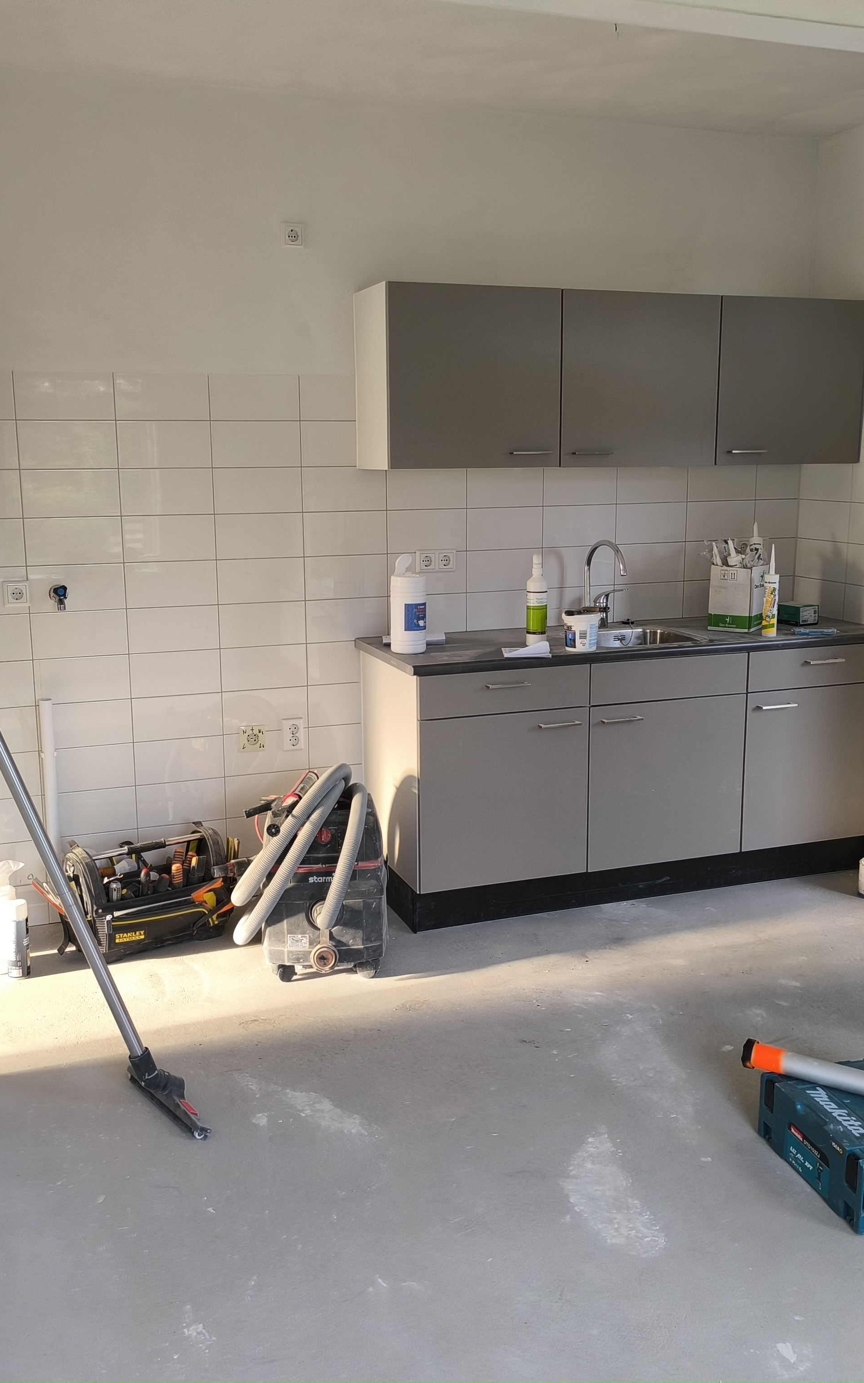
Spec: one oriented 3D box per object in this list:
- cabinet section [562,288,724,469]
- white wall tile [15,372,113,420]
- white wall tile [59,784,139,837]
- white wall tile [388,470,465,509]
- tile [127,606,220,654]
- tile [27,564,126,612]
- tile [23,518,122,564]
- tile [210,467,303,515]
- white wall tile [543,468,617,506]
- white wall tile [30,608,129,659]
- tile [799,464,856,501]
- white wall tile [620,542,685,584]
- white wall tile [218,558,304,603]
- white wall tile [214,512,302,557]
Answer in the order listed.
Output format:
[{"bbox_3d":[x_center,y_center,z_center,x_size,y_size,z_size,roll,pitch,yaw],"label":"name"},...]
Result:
[{"bbox_3d":[0.654,-1.078,4.290,0.603,0.571,0.334,-4,12,-20],"label":"cabinet section"},{"bbox_3d":[-1.142,-0.919,3.819,0.298,0.148,0.010,-4,12,-20],"label":"white wall tile"},{"bbox_3d":[-1.134,0.404,4.086,0.298,0.148,0.010,-5,12,-20],"label":"white wall tile"},{"bbox_3d":[-0.017,-0.720,4.312,0.299,0.148,0.010,-5,13,-20],"label":"white wall tile"},{"bbox_3d":[-0.865,-0.210,4.099,0.299,0.148,0.010,-5,13,-20],"label":"tile"},{"bbox_3d":[-1.143,-0.335,3.956,0.298,0.148,0.010,-4,12,-20],"label":"tile"},{"bbox_3d":[-1.144,-0.482,3.927,0.298,0.148,0.010,-4,12,-20],"label":"tile"},{"bbox_3d":[-0.578,-0.668,4.074,0.297,0.147,0.010,-4,12,-20],"label":"tile"},{"bbox_3d":[0.544,-0.756,4.479,0.297,0.147,0.010,-4,12,-20],"label":"white wall tile"},{"bbox_3d":[-1.142,-0.187,3.986,0.298,0.148,0.010,-4,12,-20],"label":"white wall tile"},{"bbox_3d":[1.510,-0.800,4.686,0.010,0.148,0.300,-4,12,-20],"label":"tile"},{"bbox_3d":[0.828,-0.485,4.657,0.298,0.148,0.010,-4,12,-20],"label":"white wall tile"},{"bbox_3d":[-0.582,-0.380,4.170,0.299,0.148,0.010,-5,13,-20],"label":"white wall tile"},{"bbox_3d":[-0.581,-0.526,4.129,0.298,0.148,0.010,-4,12,-20],"label":"white wall tile"}]

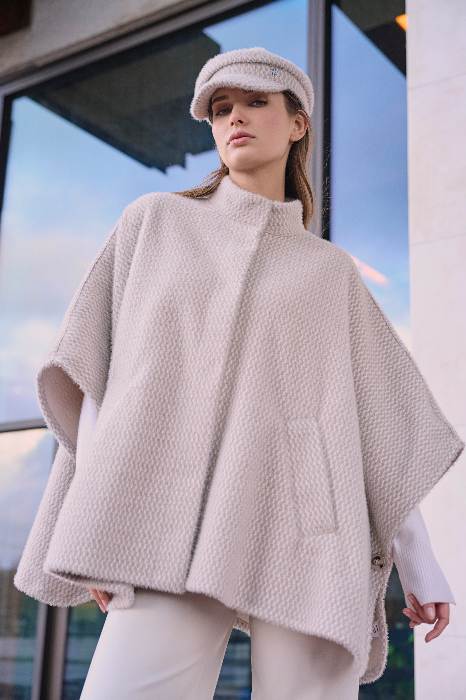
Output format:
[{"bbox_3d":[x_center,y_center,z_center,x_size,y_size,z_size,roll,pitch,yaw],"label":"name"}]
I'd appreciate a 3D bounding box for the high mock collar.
[{"bbox_3d":[0.039,-0.221,1.575,0.160,0.080,0.150,11,-6,11],"label":"high mock collar"}]

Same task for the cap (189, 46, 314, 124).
[{"bbox_3d":[0.033,-0.444,1.630,0.205,0.140,0.255,-4,-11,22],"label":"cap"}]

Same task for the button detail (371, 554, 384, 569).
[{"bbox_3d":[0.225,0.329,1.480,0.019,0.019,0.007,7,-16,-19],"label":"button detail"}]

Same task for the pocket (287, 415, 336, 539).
[{"bbox_3d":[0.116,0.187,1.400,0.046,0.170,0.020,-5,-20,-14],"label":"pocket"}]

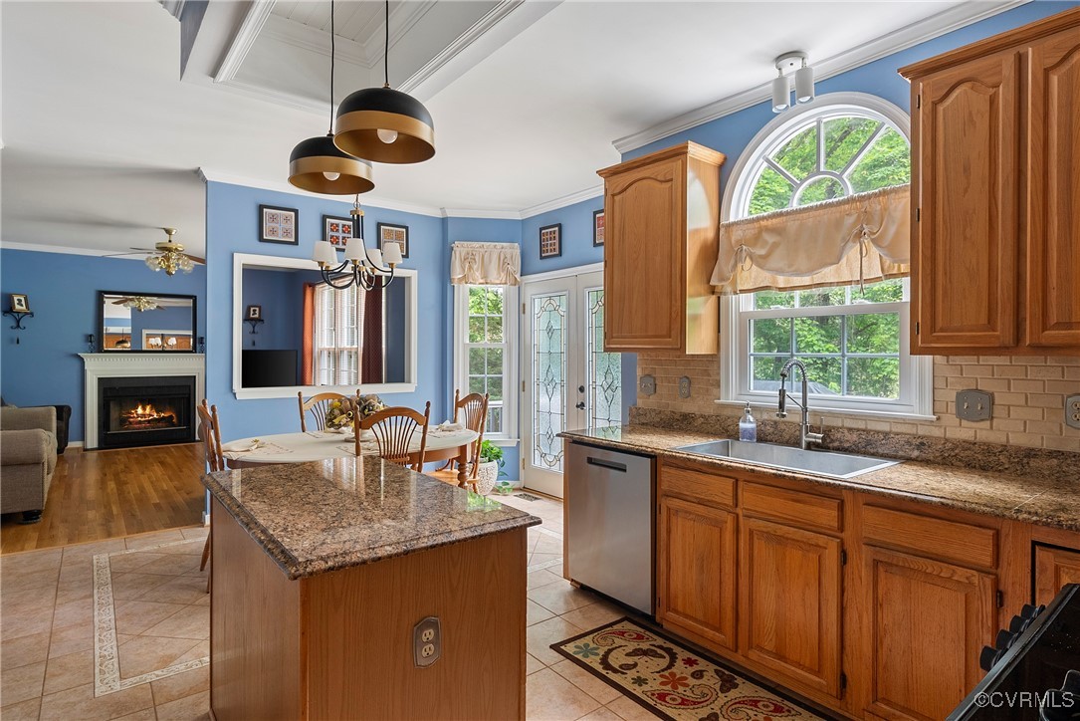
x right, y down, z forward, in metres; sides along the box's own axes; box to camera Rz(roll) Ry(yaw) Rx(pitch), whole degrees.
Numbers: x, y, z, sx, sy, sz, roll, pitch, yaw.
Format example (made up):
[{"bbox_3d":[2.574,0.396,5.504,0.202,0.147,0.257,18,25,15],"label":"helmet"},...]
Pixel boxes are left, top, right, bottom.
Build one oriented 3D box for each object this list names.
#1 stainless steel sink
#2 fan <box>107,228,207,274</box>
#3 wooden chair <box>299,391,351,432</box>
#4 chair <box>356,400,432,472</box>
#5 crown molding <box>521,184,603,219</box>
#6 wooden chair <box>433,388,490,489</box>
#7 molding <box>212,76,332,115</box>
[{"bbox_3d":[1.049,0.523,2.523,0.520,0.215,0.790,0,1,-39],"label":"stainless steel sink"},{"bbox_3d":[-4.250,-1.249,6.540,1.300,0.530,1.300,-1,1,-38],"label":"fan"},{"bbox_3d":[-1.529,0.771,4.366,0.510,1.060,0.540,0,1,-43],"label":"wooden chair"},{"bbox_3d":[-0.982,0.775,3.538,0.480,1.040,0.540,-1,1,-38],"label":"chair"},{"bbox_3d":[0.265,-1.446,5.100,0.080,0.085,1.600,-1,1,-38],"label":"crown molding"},{"bbox_3d":[-0.706,0.774,4.343,0.540,1.060,0.510,0,1,-39],"label":"wooden chair"},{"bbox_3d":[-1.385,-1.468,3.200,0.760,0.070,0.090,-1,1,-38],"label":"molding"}]

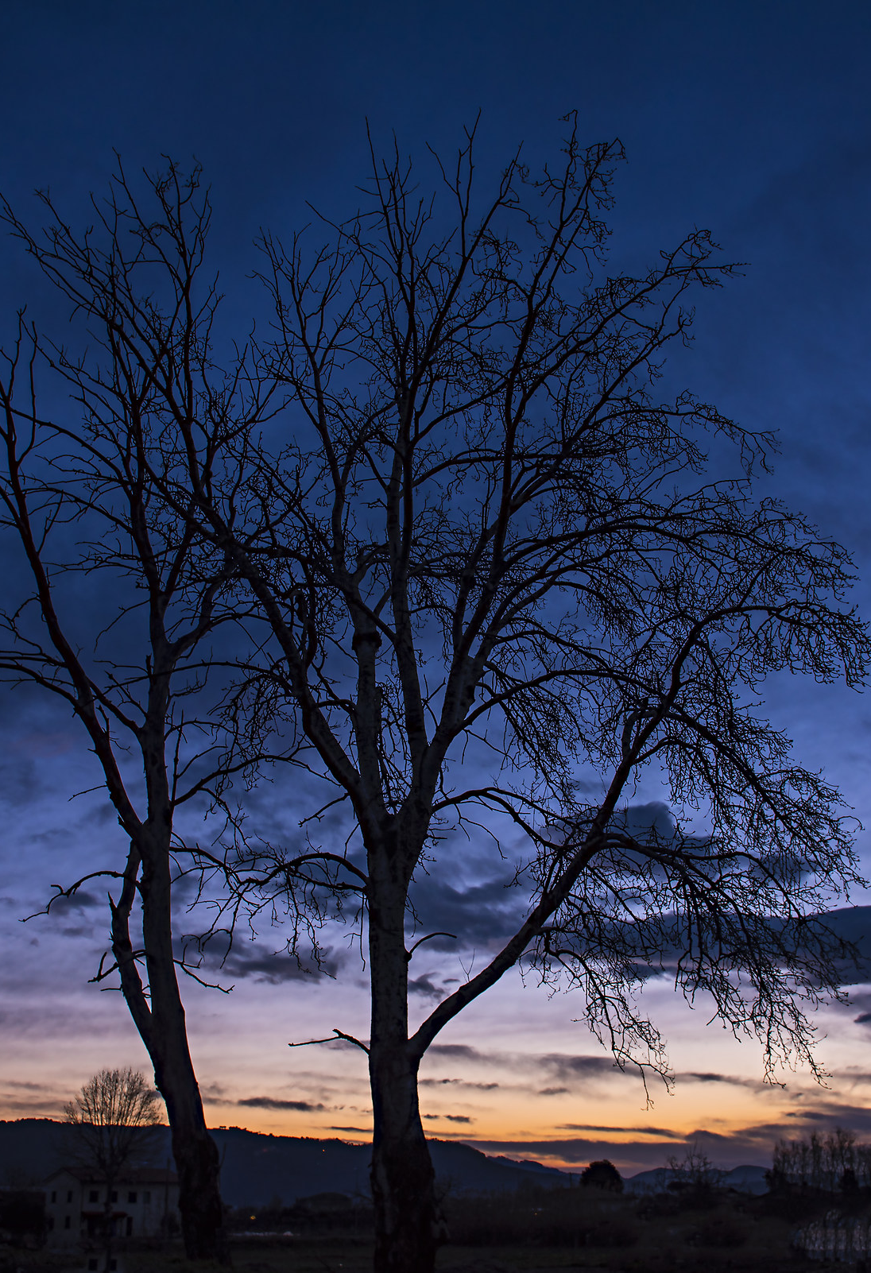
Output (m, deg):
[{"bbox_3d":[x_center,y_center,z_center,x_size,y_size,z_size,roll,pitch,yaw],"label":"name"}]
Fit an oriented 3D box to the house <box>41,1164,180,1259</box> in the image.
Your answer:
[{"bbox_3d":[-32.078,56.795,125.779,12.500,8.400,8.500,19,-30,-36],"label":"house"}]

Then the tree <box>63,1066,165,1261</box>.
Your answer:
[{"bbox_3d":[-20.192,32.319,78.642,6.680,10.900,6.680,0,-24,0],"label":"tree"}]

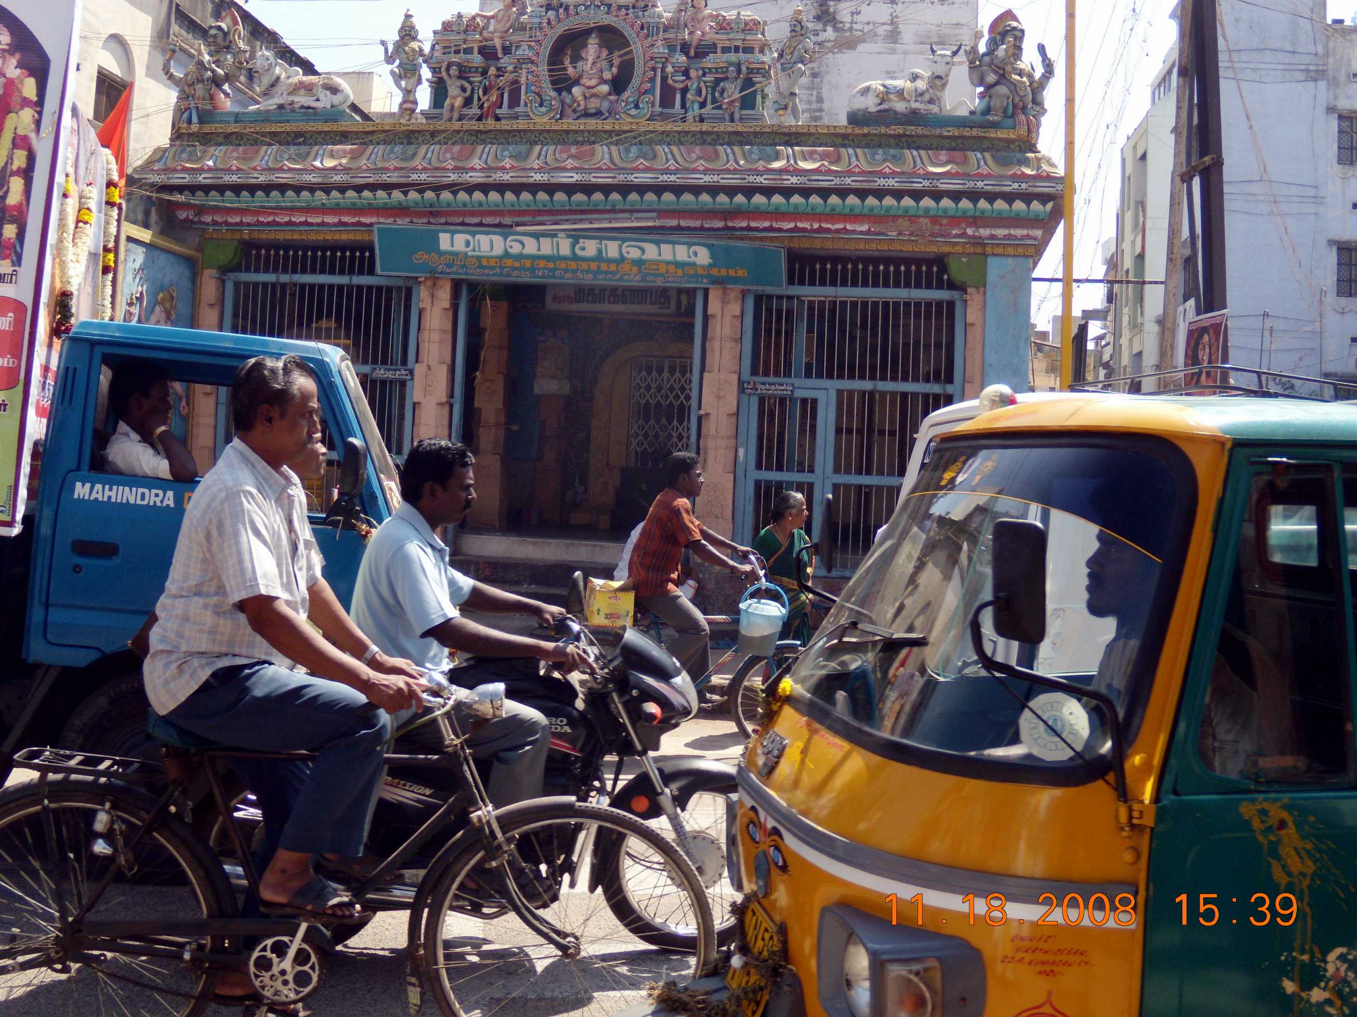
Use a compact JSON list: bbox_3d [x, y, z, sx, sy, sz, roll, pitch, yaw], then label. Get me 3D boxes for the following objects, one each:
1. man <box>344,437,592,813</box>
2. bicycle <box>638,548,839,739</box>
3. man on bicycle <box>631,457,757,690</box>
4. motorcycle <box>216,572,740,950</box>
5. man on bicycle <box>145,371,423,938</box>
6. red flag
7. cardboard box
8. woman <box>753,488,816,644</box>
[{"bbox_3d":[-0.630,0.430,4.340,0.770,1.300,0.580,3,-1,-9],"label":"man"},{"bbox_3d":[0.090,0.895,8.300,1.800,1.080,0.550,3,-1,-14],"label":"bicycle"},{"bbox_3d":[0.075,0.420,8.280,0.800,1.450,0.500,3,-1,-14],"label":"man on bicycle"},{"bbox_3d":[-0.600,0.800,4.340,1.950,1.130,0.750,3,-1,-10],"label":"motorcycle"},{"bbox_3d":[-0.920,0.410,3.320,0.720,1.530,0.560,3,-1,-13],"label":"man on bicycle"},{"bbox_3d":[-3.500,-2.320,8.750,0.240,0.680,0.120,3,-1,-10],"label":"red flag"},{"bbox_3d":[-0.393,0.535,8.120,0.250,0.260,0.230,3,-1,-16],"label":"cardboard box"},{"bbox_3d":[0.690,0.640,9.300,0.450,1.520,0.320,3,-1,-40],"label":"woman"}]

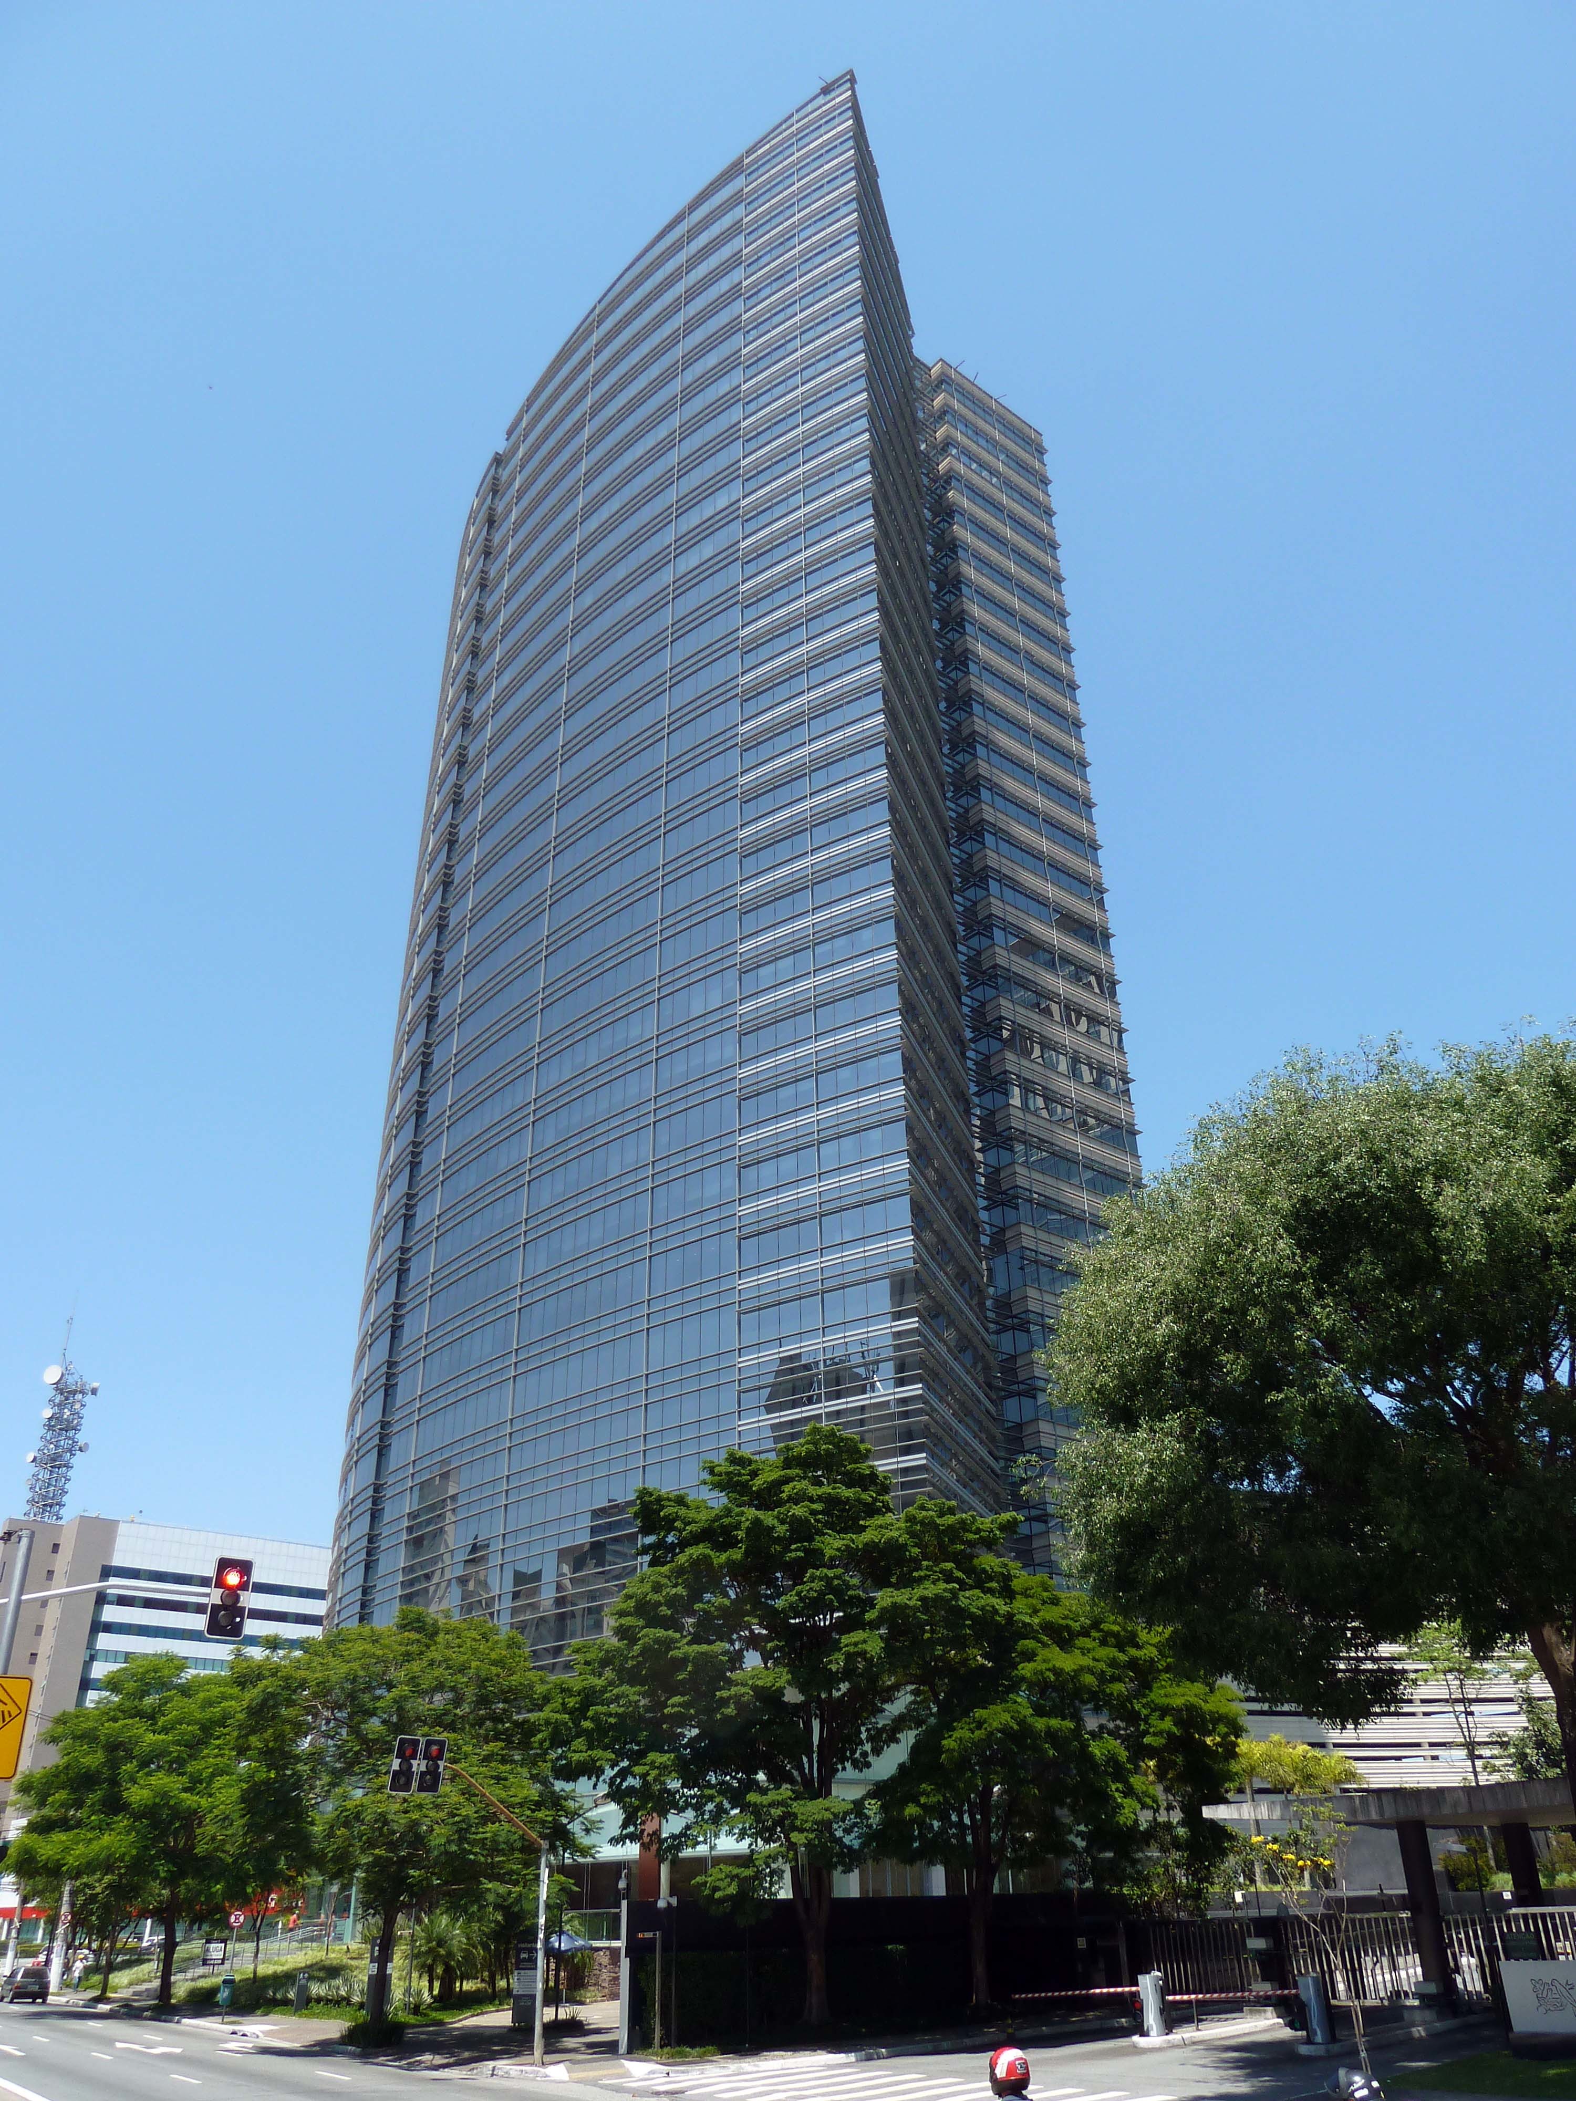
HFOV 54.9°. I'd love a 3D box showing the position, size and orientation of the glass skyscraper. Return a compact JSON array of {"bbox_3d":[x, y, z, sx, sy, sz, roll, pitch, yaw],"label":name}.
[{"bbox_3d":[-3.616,-6.045,120.794,36.522,134.178,63.199,22,-36,-35],"label":"glass skyscraper"}]

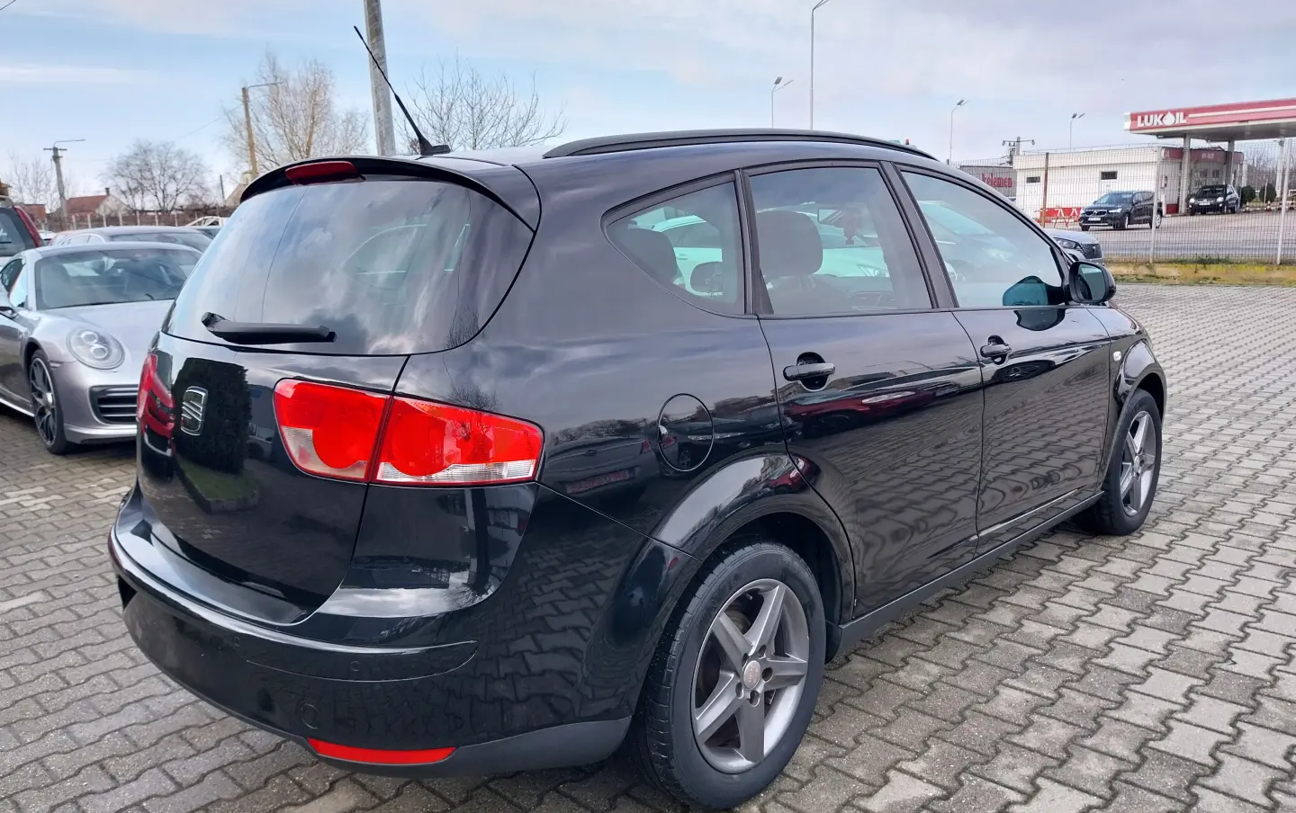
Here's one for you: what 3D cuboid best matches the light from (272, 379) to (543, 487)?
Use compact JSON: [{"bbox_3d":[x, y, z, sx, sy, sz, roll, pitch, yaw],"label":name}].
[{"bbox_3d":[-0.466,0.043,1.841,0.509,0.185,0.161,3,12,26],"label":"light"}]

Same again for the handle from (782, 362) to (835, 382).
[{"bbox_3d":[0.382,-0.082,2.299,0.045,0.040,0.195,8,14,44],"label":"handle"}]

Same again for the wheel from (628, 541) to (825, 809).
[{"bbox_3d":[0.182,0.619,2.354,0.210,0.630,0.630,8,14,44],"label":"wheel"}]

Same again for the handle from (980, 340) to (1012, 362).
[{"bbox_3d":[1.074,-0.171,3.000,0.045,0.040,0.195,8,14,44],"label":"handle"}]

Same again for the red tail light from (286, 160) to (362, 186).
[{"bbox_3d":[-0.766,-0.555,2.308,0.340,0.048,0.055,8,14,44],"label":"red tail light"}]

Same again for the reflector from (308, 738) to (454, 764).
[{"bbox_3d":[-0.511,0.653,1.875,0.310,0.032,0.040,1,11,15],"label":"reflector"}]

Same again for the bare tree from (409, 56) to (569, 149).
[{"bbox_3d":[-4.170,-6.293,25.971,4.700,5.852,4.700,-4,11,-8],"label":"bare tree"}]

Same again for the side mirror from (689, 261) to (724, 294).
[{"bbox_3d":[0.267,-0.626,4.672,0.170,0.147,0.110,8,14,44],"label":"side mirror"}]

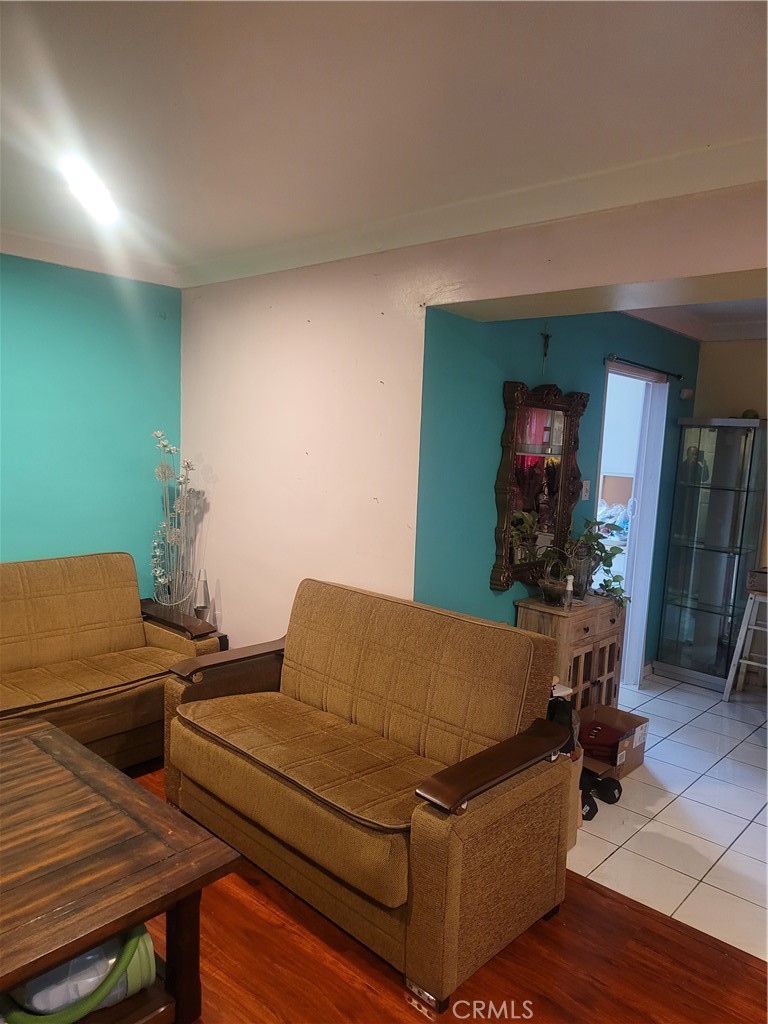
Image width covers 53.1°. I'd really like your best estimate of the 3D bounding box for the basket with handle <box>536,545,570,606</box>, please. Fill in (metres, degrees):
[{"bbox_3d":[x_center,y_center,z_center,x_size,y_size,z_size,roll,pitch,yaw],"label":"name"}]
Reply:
[{"bbox_3d":[0.852,0.318,3.811,0.165,0.280,0.165,8,8,41],"label":"basket with handle"}]

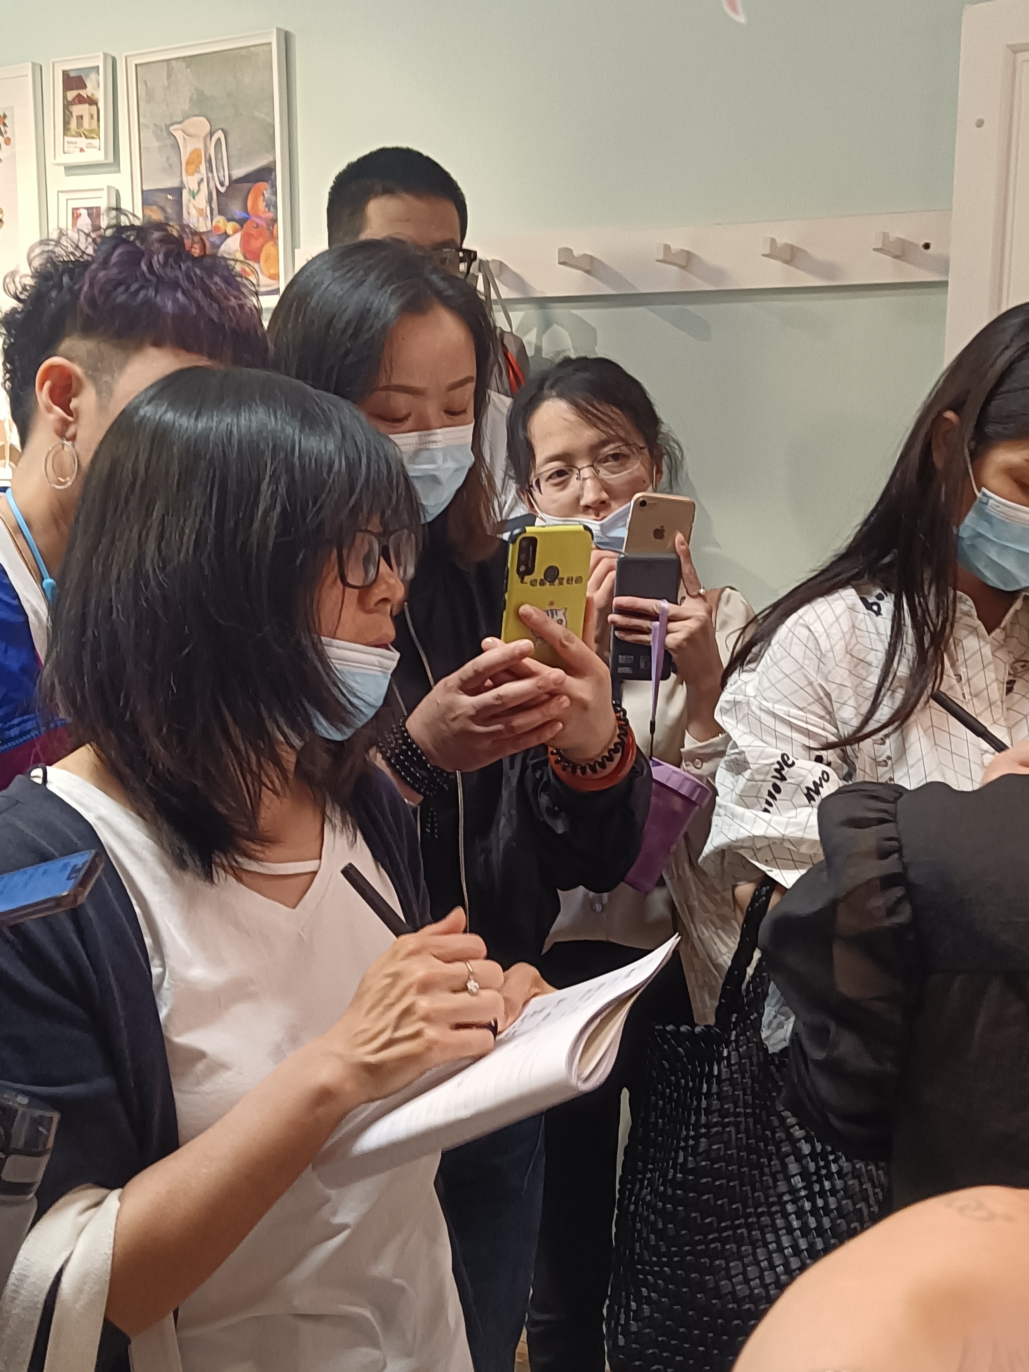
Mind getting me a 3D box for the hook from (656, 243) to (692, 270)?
[{"bbox_3d":[0.204,-0.552,1.985,0.013,0.023,0.068,6,13,30],"label":"hook"}]

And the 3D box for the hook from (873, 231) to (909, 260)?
[{"bbox_3d":[0.447,-0.525,1.842,0.013,0.023,0.068,6,13,30],"label":"hook"}]

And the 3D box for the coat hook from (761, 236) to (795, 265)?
[{"bbox_3d":[0.325,-0.538,1.913,0.013,0.023,0.068,6,13,30],"label":"coat hook"}]

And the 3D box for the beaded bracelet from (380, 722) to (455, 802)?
[{"bbox_3d":[-0.090,0.067,1.450,0.070,0.038,0.062,38,18,-32],"label":"beaded bracelet"}]

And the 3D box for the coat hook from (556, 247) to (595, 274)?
[{"bbox_3d":[0.082,-0.566,2.057,0.013,0.023,0.068,6,13,30],"label":"coat hook"}]

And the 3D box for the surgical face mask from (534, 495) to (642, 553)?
[{"bbox_3d":[0.085,-0.177,1.660,0.125,0.065,0.075,-15,5,17],"label":"surgical face mask"}]

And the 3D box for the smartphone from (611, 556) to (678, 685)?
[{"bbox_3d":[0.135,-0.070,1.585,0.068,0.142,0.012,-1,28,-3],"label":"smartphone"}]

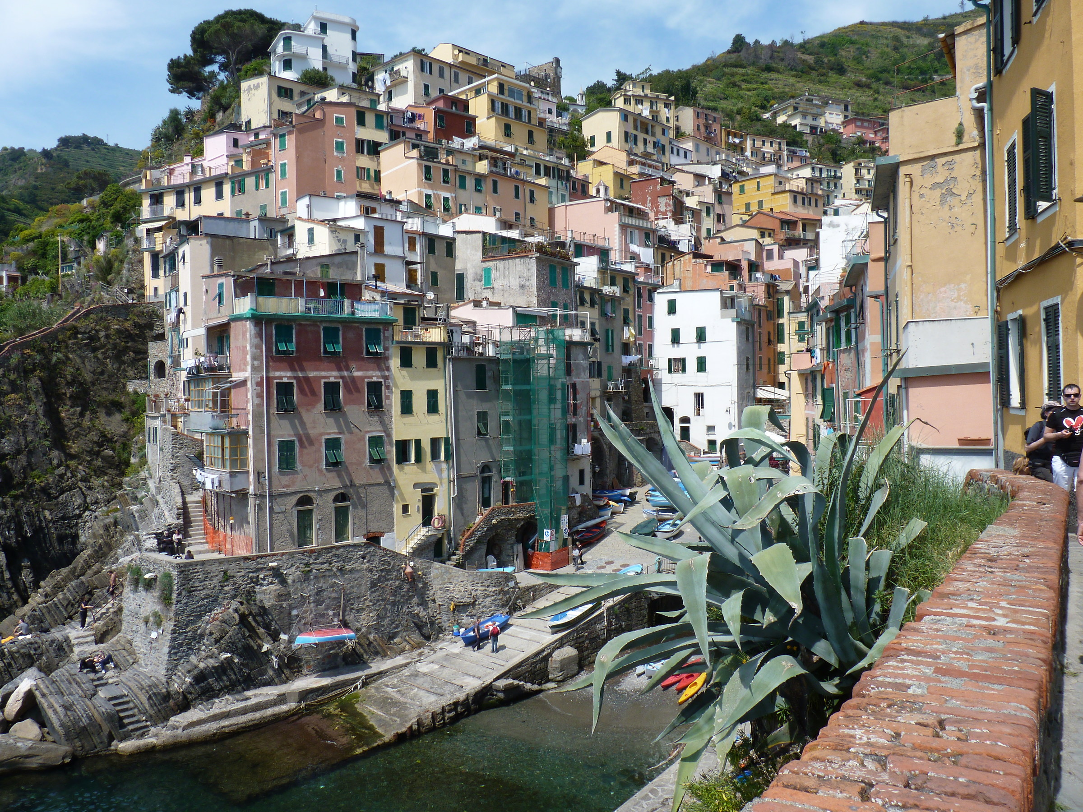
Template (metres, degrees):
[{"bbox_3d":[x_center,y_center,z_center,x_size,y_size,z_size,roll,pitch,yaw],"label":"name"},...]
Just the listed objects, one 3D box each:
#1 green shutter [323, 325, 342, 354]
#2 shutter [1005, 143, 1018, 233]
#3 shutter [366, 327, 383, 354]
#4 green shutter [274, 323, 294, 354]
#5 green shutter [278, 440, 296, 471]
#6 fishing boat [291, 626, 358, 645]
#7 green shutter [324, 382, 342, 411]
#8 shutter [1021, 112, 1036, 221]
[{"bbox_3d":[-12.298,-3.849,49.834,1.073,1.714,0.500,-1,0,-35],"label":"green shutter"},{"bbox_3d":[8.304,-3.843,14.899,0.060,1.580,0.670,-1,0,18],"label":"shutter"},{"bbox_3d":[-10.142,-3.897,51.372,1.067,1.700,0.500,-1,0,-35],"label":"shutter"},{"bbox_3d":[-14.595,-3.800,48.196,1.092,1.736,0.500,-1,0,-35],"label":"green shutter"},{"bbox_3d":[-14.589,2.837,48.416,1.015,1.745,0.100,-1,0,-35],"label":"green shutter"},{"bbox_3d":[-11.132,11.873,43.500,3.150,0.550,1.200,-1,0,-14],"label":"fishing boat"},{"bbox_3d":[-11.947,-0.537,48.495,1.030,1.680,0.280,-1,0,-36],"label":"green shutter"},{"bbox_3d":[8.149,-3.982,14.125,0.050,1.660,0.480,-1,0,10],"label":"shutter"}]

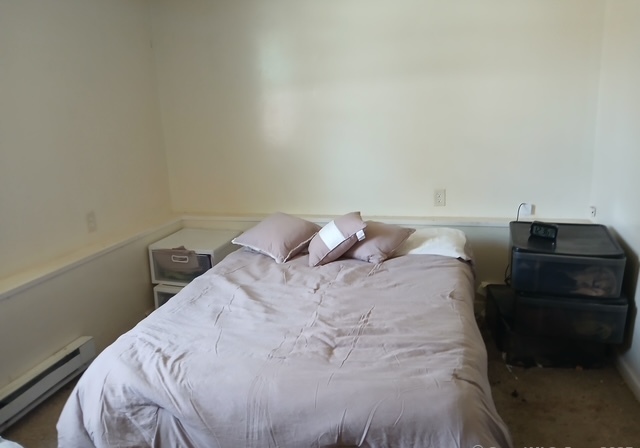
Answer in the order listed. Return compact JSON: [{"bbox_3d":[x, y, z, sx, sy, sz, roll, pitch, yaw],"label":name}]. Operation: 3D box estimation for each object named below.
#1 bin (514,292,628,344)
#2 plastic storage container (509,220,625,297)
[{"bbox_3d":[1.326,0.389,2.644,0.500,0.214,0.620,3,14,21],"label":"bin"},{"bbox_3d":[1.297,0.179,2.600,0.500,0.218,0.620,3,14,21],"label":"plastic storage container"}]

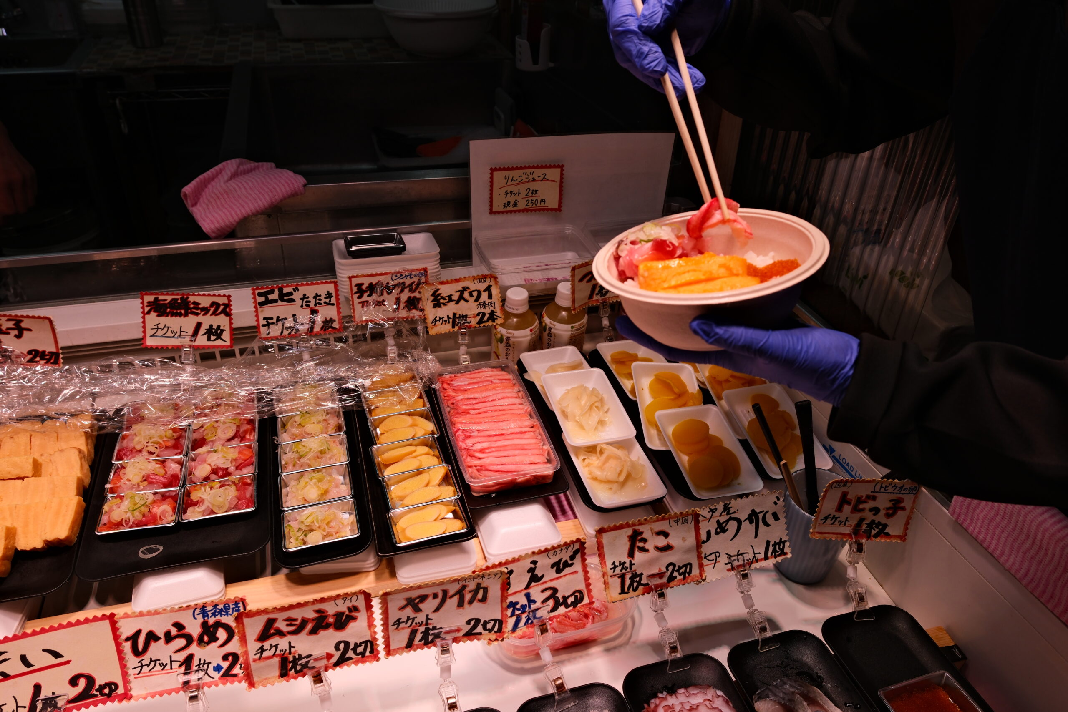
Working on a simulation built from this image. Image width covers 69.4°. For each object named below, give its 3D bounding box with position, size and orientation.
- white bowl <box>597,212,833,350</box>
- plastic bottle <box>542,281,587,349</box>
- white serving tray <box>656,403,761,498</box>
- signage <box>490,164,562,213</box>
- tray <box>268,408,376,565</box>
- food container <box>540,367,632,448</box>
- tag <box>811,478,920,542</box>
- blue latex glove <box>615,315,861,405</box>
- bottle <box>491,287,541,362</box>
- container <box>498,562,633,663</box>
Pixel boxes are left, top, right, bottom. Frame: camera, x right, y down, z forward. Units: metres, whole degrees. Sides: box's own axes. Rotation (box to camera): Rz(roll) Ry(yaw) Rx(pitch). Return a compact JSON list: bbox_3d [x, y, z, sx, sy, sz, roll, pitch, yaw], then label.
[{"bbox_3d":[0.149,-0.060,0.651,0.190,0.064,0.190,-10,28,5],"label":"white bowl"},{"bbox_3d":[0.042,-0.027,1.056,0.063,0.150,0.063,2,33,-2],"label":"plastic bottle"},{"bbox_3d":[0.185,0.110,0.838,0.077,0.026,0.138,-7,32,-7],"label":"white serving tray"},{"bbox_3d":[-0.009,-0.228,1.060,0.102,0.067,0.003,-4,32,-8],"label":"signage"},{"bbox_3d":[-0.231,0.122,0.817,0.097,0.019,0.288,-7,34,-15],"label":"tray"},{"bbox_3d":[0.060,0.066,0.878,0.077,0.026,0.138,-7,32,-10],"label":"food container"},{"bbox_3d":[0.314,0.147,0.730,0.094,0.063,0.003,3,19,-8],"label":"tag"},{"bbox_3d":[0.164,-0.005,0.650,0.195,0.070,0.095,13,35,15],"label":"blue latex glove"},{"bbox_3d":[-0.024,-0.018,1.036,0.063,0.150,0.063,2,33,-2],"label":"bottle"},{"bbox_3d":[0.026,0.244,0.740,0.137,0.042,0.082,-7,34,-15],"label":"container"}]

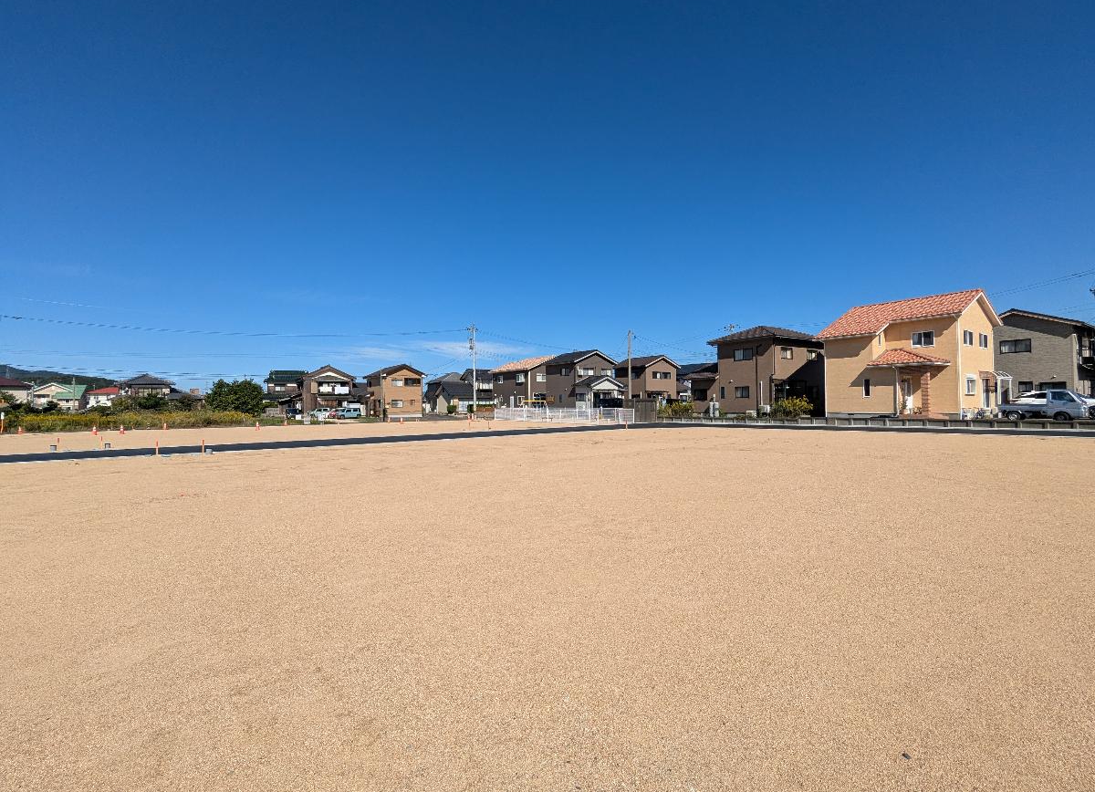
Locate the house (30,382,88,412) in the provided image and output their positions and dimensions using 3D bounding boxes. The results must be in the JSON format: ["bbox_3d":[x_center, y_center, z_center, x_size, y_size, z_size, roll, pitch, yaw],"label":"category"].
[{"bbox_3d":[-140.946,0.526,146.000,11.000,9.000,9.000,-1,-1,-29],"label":"house"}]

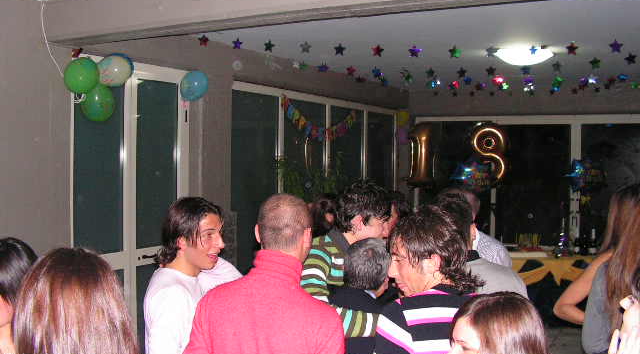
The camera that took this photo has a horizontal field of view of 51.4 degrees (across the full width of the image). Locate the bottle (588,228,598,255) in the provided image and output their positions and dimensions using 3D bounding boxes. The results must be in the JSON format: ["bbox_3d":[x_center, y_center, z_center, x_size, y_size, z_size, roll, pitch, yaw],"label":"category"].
[{"bbox_3d":[3.043,0.717,7.400,0.080,0.305,0.080,0,1,0],"label":"bottle"}]

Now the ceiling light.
[{"bbox_3d":[1.782,-1.063,5.800,0.510,0.130,0.510,0,1,0],"label":"ceiling light"}]

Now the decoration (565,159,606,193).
[{"bbox_3d":[2.972,-0.006,7.450,0.470,0.390,0.200,1,1,14],"label":"decoration"}]

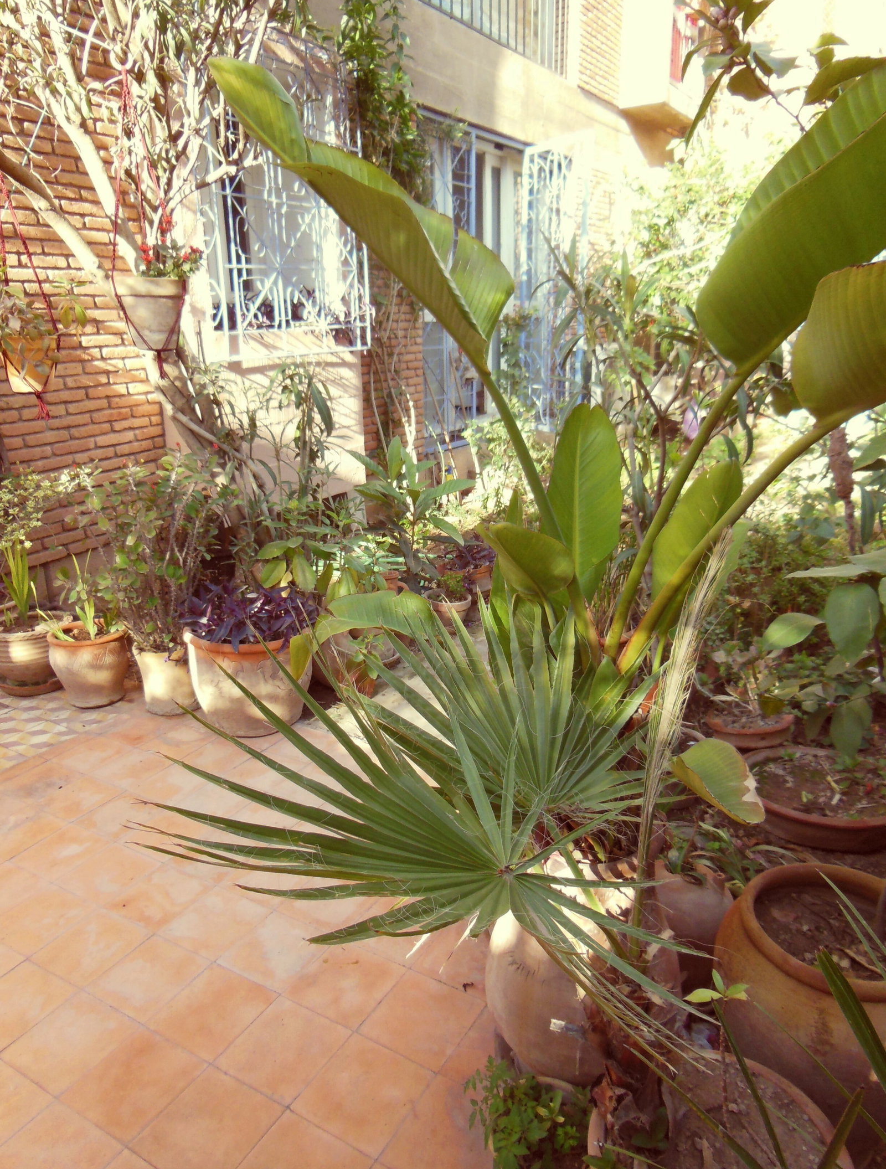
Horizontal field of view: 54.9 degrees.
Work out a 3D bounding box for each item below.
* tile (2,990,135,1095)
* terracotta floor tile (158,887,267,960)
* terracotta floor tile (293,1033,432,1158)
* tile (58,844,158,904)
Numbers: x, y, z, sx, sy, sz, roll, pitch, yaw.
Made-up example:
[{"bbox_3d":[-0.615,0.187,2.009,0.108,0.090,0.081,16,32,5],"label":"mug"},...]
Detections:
[{"bbox_3d":[-0.765,0.946,1.761,0.200,0.014,0.200,8,21,31],"label":"tile"},{"bbox_3d":[-0.549,0.824,2.065,0.199,0.015,0.199,8,21,31],"label":"terracotta floor tile"},{"bbox_3d":[-0.146,0.951,1.594,0.199,0.015,0.199,8,21,31],"label":"terracotta floor tile"},{"bbox_3d":[-0.889,0.778,2.276,0.200,0.015,0.200,8,21,31],"label":"tile"}]

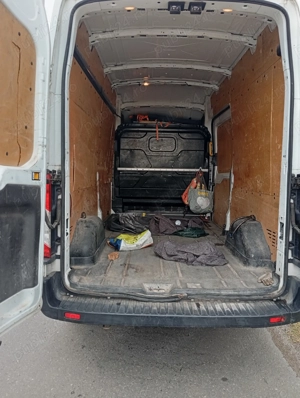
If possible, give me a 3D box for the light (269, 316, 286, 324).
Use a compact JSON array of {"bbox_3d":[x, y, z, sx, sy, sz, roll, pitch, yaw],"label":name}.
[{"bbox_3d":[0.833,0.792,2.180,0.107,0.034,0.020,0,5,-13],"label":"light"}]

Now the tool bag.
[{"bbox_3d":[0.850,-0.075,5.600,0.390,0.660,0.200,1,5,0],"label":"tool bag"}]

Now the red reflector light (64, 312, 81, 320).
[{"bbox_3d":[-0.503,0.767,2.180,0.107,0.034,0.020,2,5,13],"label":"red reflector light"}]

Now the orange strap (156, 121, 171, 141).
[{"bbox_3d":[0.228,-1.157,5.640,0.230,0.330,0.070,1,5,0],"label":"orange strap"}]

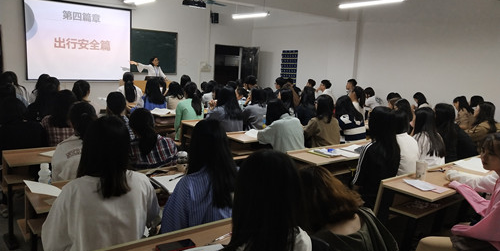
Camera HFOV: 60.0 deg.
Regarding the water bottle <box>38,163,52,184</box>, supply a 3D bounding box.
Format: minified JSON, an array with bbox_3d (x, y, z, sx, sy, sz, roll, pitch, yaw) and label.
[{"bbox_3d":[-1.187,0.299,2.511,0.070,0.158,0.070,-4,10,-40],"label":"water bottle"}]

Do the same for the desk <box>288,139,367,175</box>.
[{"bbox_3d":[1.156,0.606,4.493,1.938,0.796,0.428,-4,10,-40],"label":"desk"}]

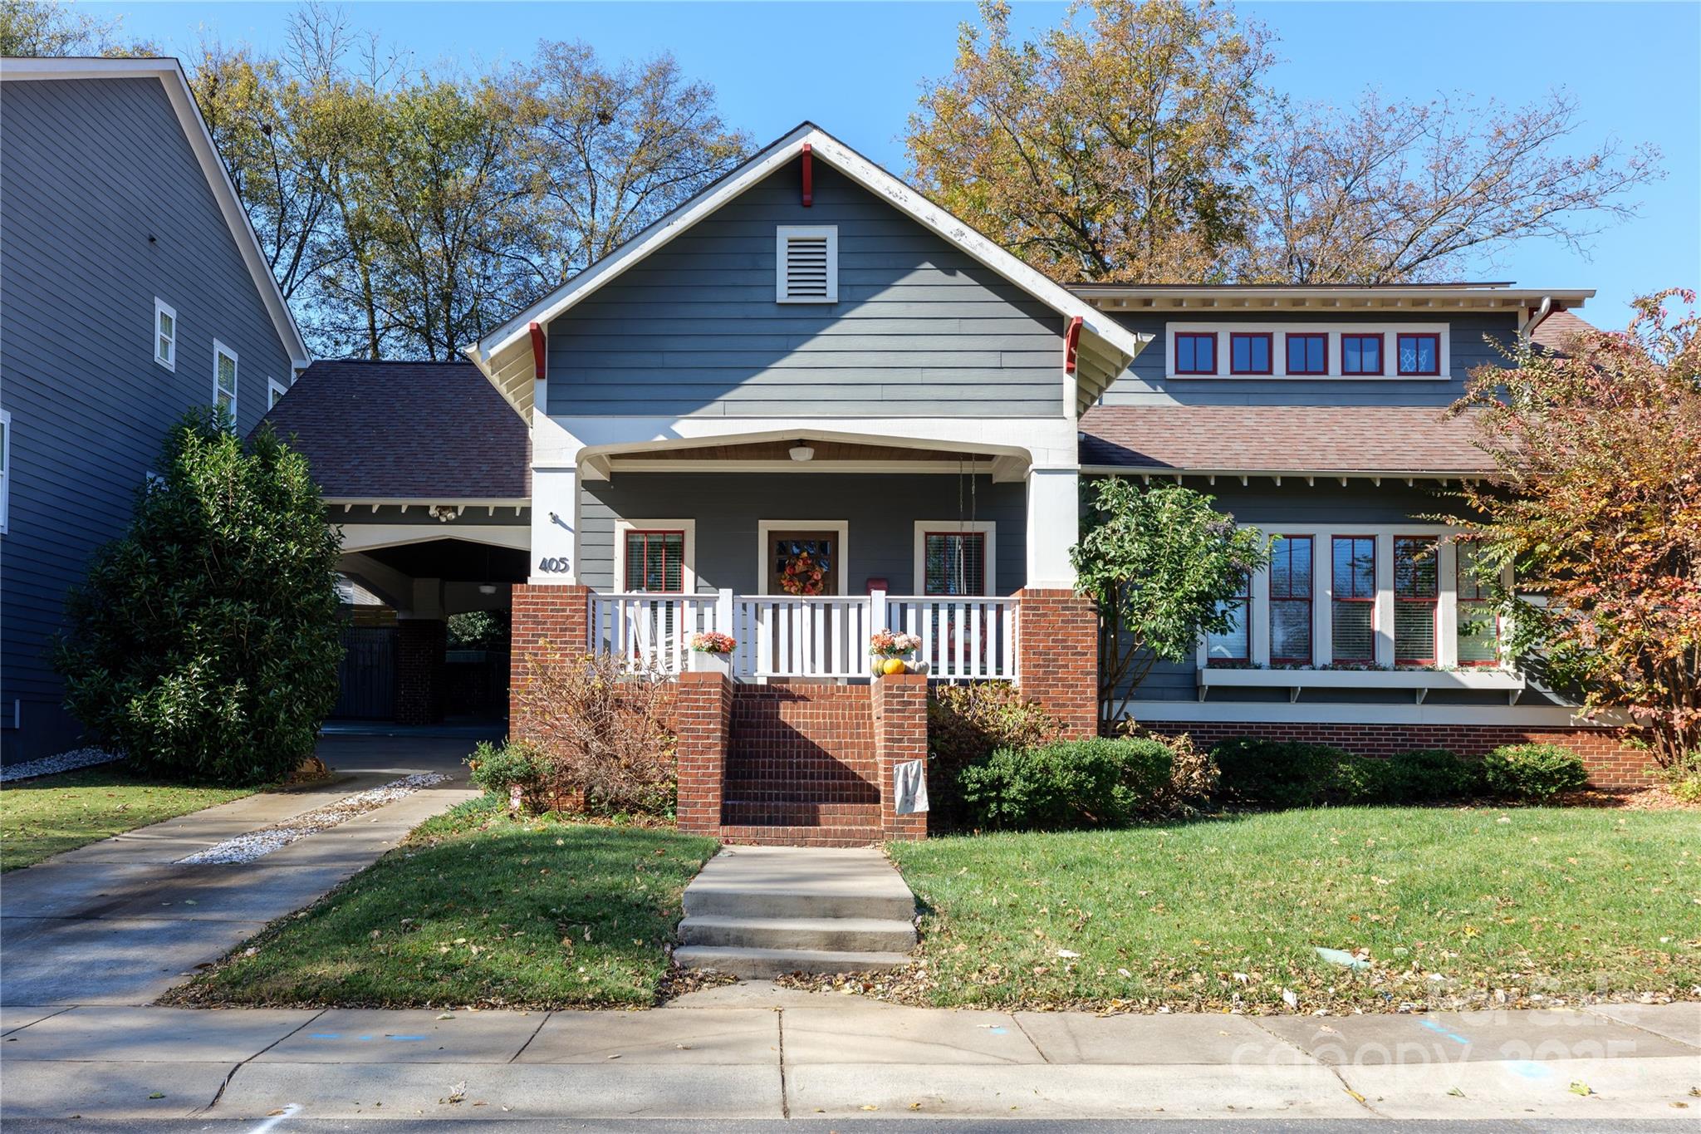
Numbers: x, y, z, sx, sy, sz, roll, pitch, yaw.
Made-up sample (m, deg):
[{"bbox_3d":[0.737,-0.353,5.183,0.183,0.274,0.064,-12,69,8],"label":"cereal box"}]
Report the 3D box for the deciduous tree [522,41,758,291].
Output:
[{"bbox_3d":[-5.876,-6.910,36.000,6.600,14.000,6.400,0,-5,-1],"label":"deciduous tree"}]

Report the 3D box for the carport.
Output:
[{"bbox_3d":[-6.774,-0.447,22.800,6.000,6.500,8.600,0,-5,-1],"label":"carport"}]

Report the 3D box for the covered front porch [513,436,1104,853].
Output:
[{"bbox_3d":[-0.497,0.725,14.750,6.300,4.450,4.900,0,-5,-1],"label":"covered front porch"}]

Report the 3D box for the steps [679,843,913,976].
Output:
[{"bbox_3d":[-0.352,2.476,9.850,1.500,0.520,4.000,0,-5,-1],"label":"steps"}]

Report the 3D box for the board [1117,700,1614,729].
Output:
[{"bbox_3d":[6.453,1.835,16.450,6.300,0.300,0.120,0,-5,-1],"label":"board"}]

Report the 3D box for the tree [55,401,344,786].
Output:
[{"bbox_3d":[-7.686,0.361,15.600,3.350,4.450,3.100,0,-5,-1],"label":"tree"}]

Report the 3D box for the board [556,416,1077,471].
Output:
[{"bbox_3d":[-0.457,-1.350,14.450,5.950,0.580,0.280,0,-5,-1],"label":"board"}]

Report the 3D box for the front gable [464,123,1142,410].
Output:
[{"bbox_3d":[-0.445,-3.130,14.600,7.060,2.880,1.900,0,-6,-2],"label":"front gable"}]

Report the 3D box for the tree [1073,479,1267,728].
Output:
[{"bbox_3d":[3.648,0.622,15.100,2.200,3.250,2.000,0,-5,-1],"label":"tree"}]

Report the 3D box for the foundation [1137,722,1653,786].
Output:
[{"bbox_3d":[6.787,2.338,16.500,6.500,0.780,0.250,0,-5,-1],"label":"foundation"}]

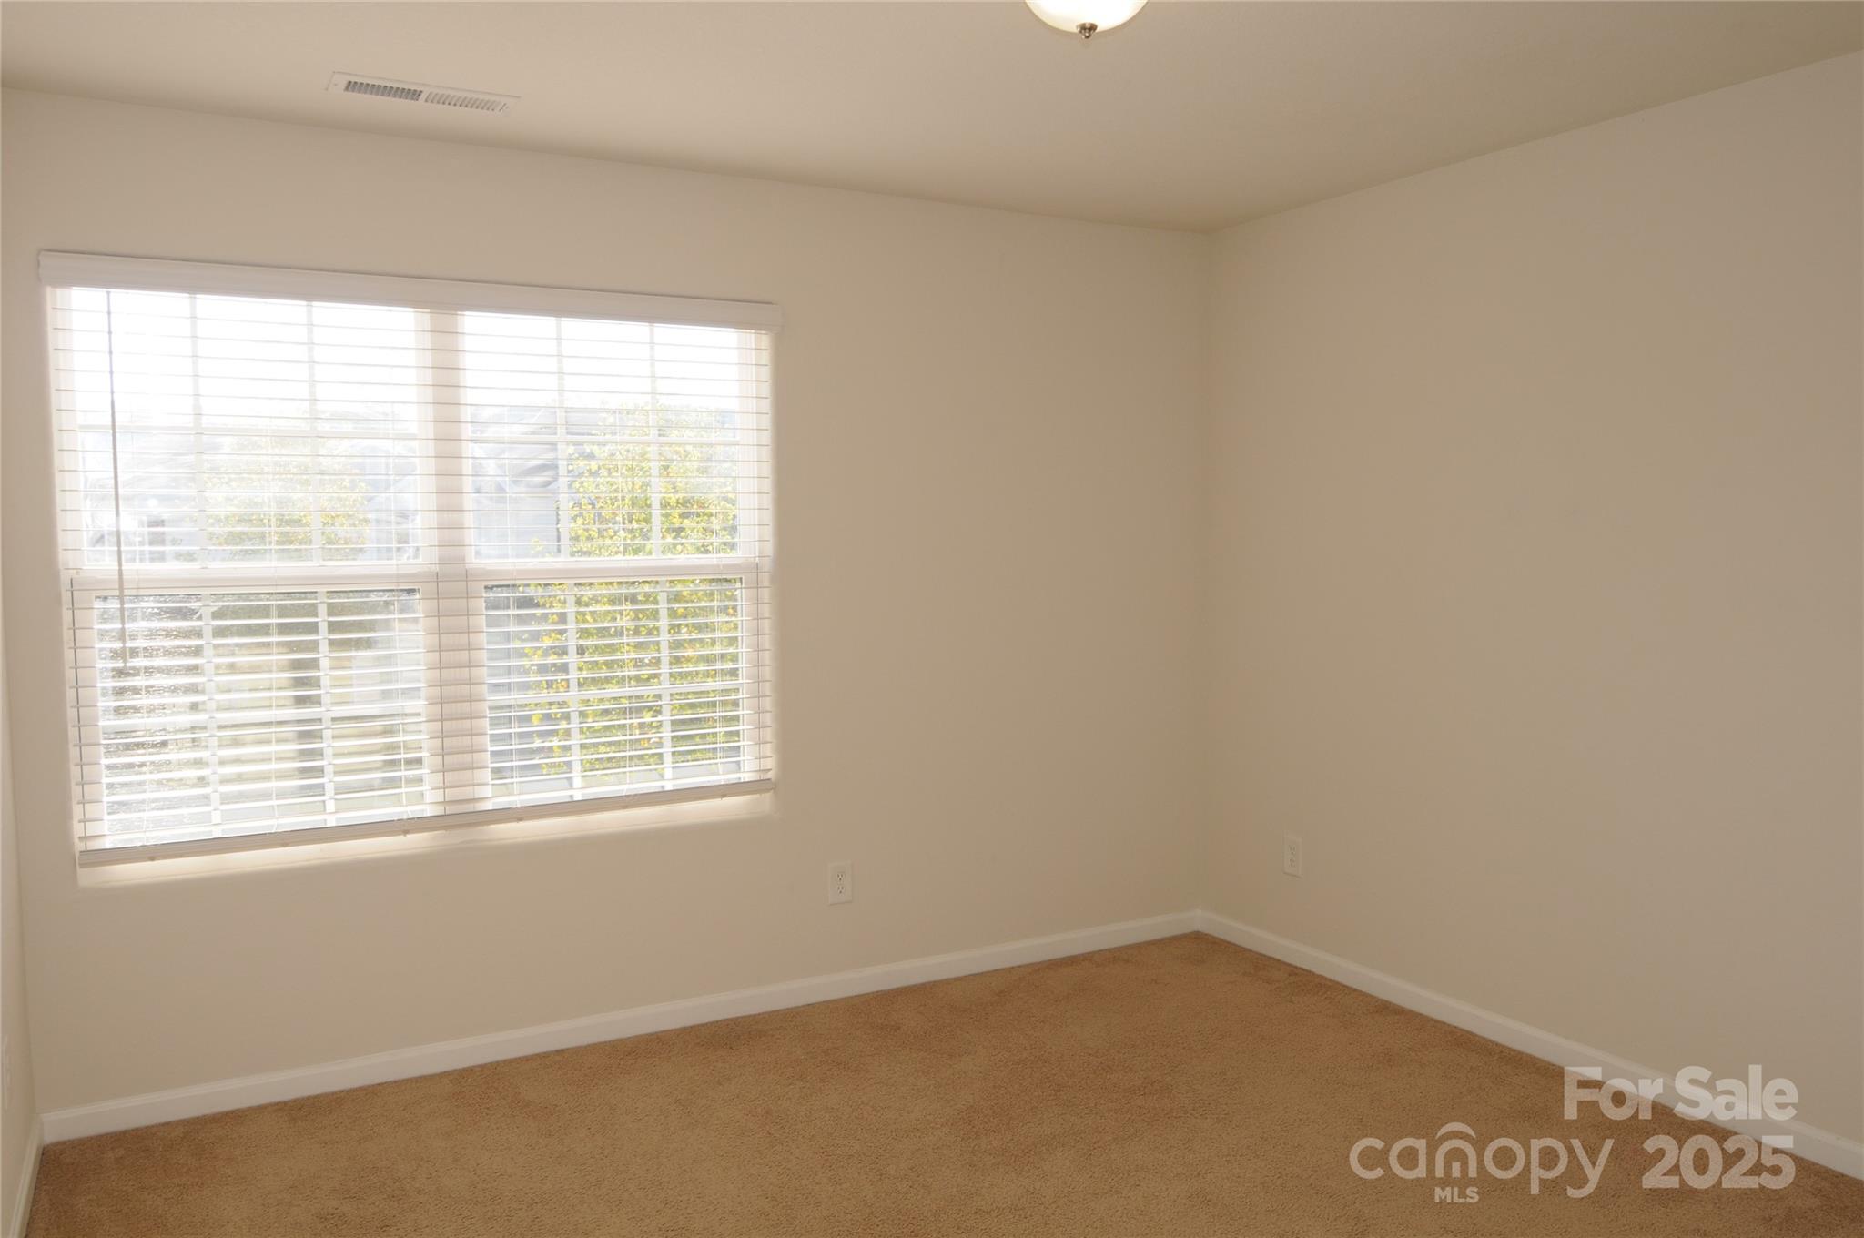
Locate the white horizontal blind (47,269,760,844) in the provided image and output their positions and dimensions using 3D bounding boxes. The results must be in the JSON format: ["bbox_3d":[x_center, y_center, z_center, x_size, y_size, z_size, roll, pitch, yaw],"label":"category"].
[{"bbox_3d":[-1.245,-0.156,3.429,1.773,1.447,0.120,-3,5,-28],"label":"white horizontal blind"}]

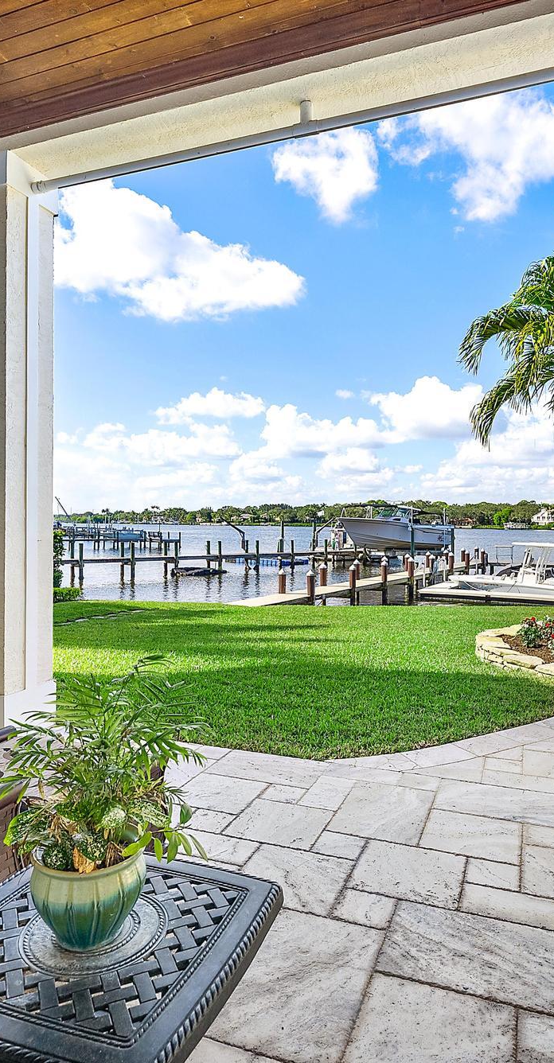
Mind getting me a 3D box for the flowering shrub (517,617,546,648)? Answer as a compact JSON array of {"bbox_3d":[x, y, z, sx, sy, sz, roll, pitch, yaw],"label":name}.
[{"bbox_3d":[2.881,1.107,7.000,0.310,0.360,0.310,0,0,21],"label":"flowering shrub"}]

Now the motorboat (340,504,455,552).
[{"bbox_3d":[7.479,-0.404,39.000,7.600,2.850,2.600,0,0,-14],"label":"motorboat"}]

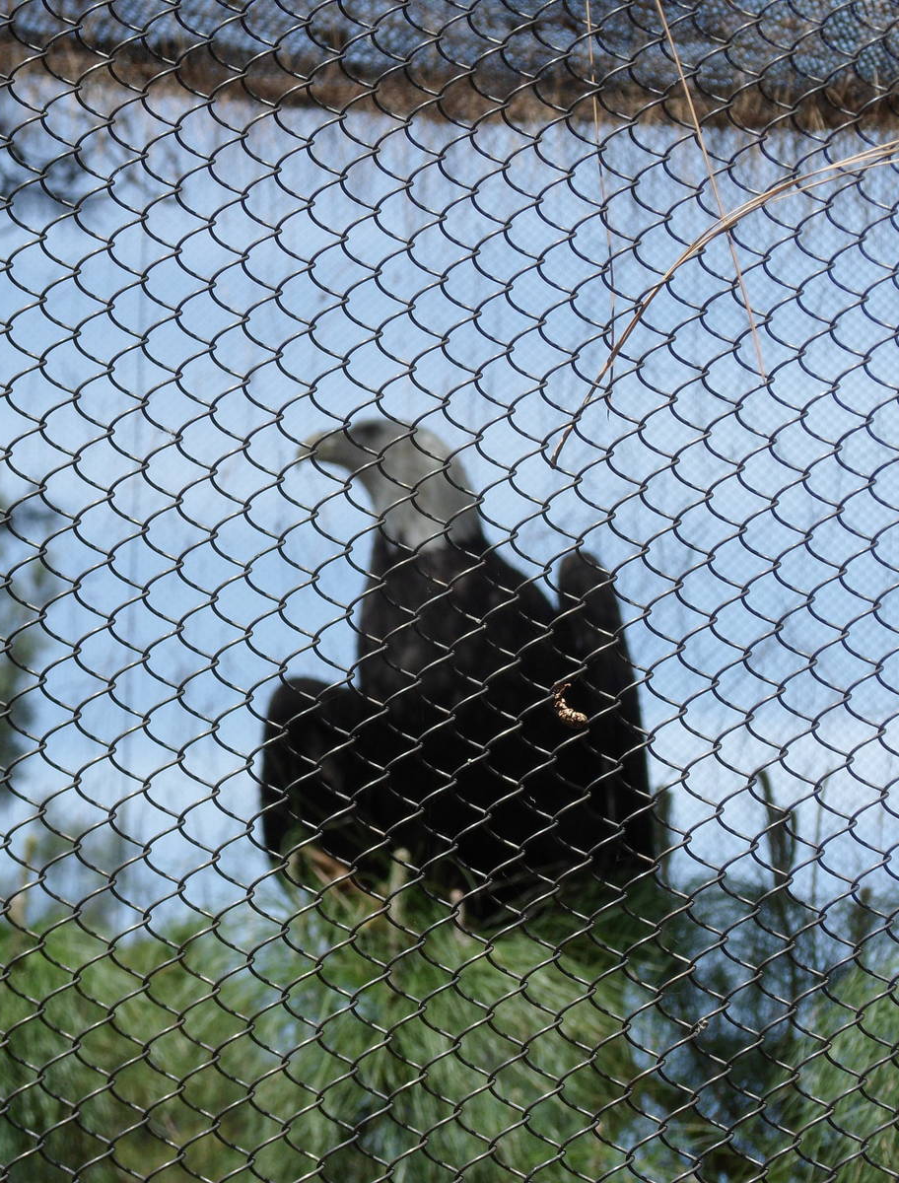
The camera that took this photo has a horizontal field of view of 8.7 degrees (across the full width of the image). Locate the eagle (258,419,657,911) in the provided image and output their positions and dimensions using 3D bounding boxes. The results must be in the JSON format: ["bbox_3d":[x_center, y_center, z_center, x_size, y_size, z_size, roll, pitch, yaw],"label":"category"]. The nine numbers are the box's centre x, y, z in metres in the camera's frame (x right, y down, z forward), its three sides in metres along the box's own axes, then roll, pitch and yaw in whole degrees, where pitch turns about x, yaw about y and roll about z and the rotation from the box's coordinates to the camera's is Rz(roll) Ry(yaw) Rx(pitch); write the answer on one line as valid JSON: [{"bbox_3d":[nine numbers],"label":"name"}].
[{"bbox_3d":[0.020,0.100,6.200,0.430,0.570,0.480,-8,-18,29],"label":"eagle"}]

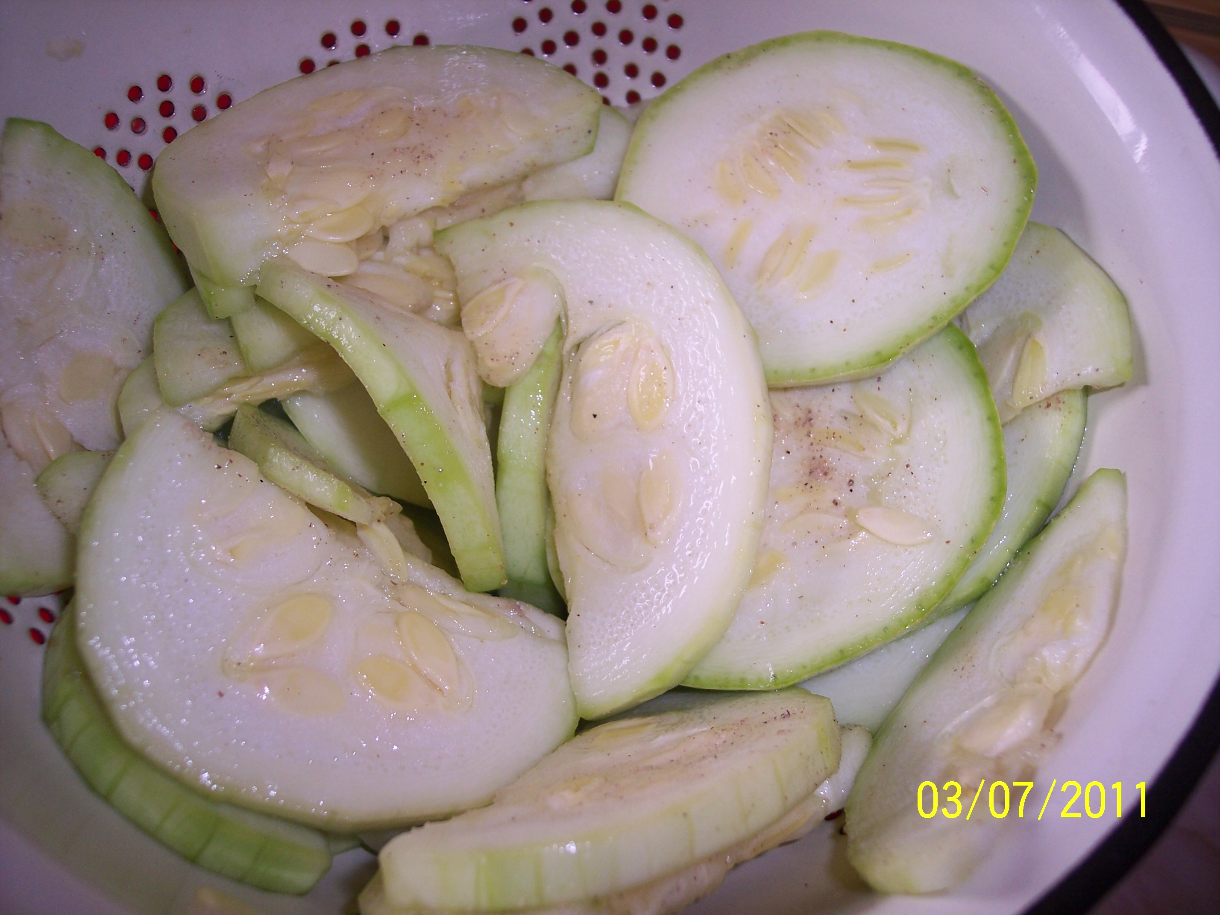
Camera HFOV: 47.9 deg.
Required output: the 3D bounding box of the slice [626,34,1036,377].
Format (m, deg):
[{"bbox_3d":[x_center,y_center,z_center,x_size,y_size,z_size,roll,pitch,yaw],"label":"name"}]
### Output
[{"bbox_3d":[0.044,-0.051,0.289,0.090,0.008,0.078,-12,73,11],"label":"slice"}]

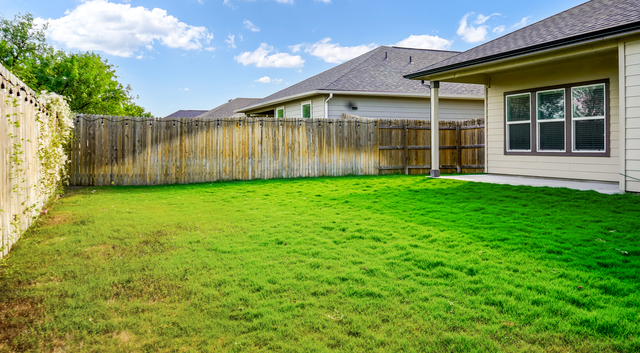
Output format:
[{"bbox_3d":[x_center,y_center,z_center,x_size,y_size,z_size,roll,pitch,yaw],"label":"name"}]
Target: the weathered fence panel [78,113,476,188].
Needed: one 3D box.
[{"bbox_3d":[-0.660,-0.850,15.070,12.500,1.880,0.180,-1,3,-22],"label":"weathered fence panel"}]

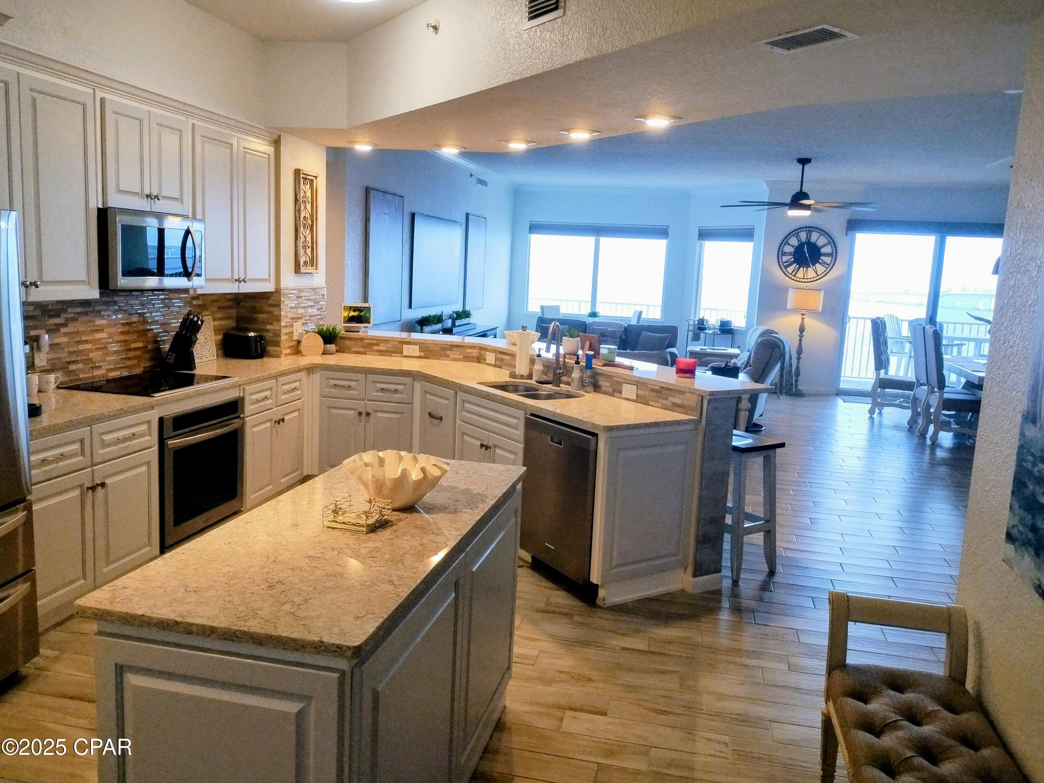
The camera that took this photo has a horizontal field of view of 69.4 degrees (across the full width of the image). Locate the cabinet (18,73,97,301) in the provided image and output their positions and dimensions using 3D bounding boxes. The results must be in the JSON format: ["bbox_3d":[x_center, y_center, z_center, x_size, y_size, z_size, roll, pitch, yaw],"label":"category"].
[{"bbox_3d":[-2.434,-0.995,3.763,0.340,1.050,0.460,5,9,13],"label":"cabinet"}]

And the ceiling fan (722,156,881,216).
[{"bbox_3d":[3.065,-2.250,8.306,1.579,0.602,1.579,7,10,29],"label":"ceiling fan"}]

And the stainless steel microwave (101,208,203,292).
[{"bbox_3d":[-2.173,-0.781,4.183,0.410,0.405,0.757,4,9,13],"label":"stainless steel microwave"}]

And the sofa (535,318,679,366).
[{"bbox_3d":[1.152,-0.534,11.009,2.150,0.940,0.960,5,10,17],"label":"sofa"}]

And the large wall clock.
[{"bbox_3d":[4.126,-1.987,10.898,0.791,0.791,0.049,4,9,13],"label":"large wall clock"}]

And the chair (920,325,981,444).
[{"bbox_3d":[4.681,-0.066,7.968,0.640,1.222,0.504,4,9,13],"label":"chair"}]

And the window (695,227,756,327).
[{"bbox_3d":[3.177,-1.802,11.904,0.120,1.580,1.180,-3,11,-31],"label":"window"}]

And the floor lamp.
[{"bbox_3d":[4.092,-0.727,11.020,0.504,1.552,0.504,4,9,13],"label":"floor lamp"}]

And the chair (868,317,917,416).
[{"bbox_3d":[4.794,-0.283,9.405,0.640,1.232,0.504,8,11,34],"label":"chair"}]

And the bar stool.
[{"bbox_3d":[1.221,0.639,4.375,0.350,0.755,0.450,-3,11,-31],"label":"bar stool"}]

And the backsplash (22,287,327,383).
[{"bbox_3d":[-2.100,-0.386,4.821,0.340,0.545,2.950,4,9,13],"label":"backsplash"}]

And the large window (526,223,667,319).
[{"bbox_3d":[1.204,-1.970,12.363,2.279,1.526,0.116,4,9,13],"label":"large window"}]

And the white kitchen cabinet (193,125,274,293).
[{"bbox_3d":[-2.092,-1.208,5.172,0.340,1.050,0.900,5,9,13],"label":"white kitchen cabinet"}]

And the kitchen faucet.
[{"bbox_3d":[0.207,-0.231,4.813,0.090,0.416,0.230,7,10,27],"label":"kitchen faucet"}]

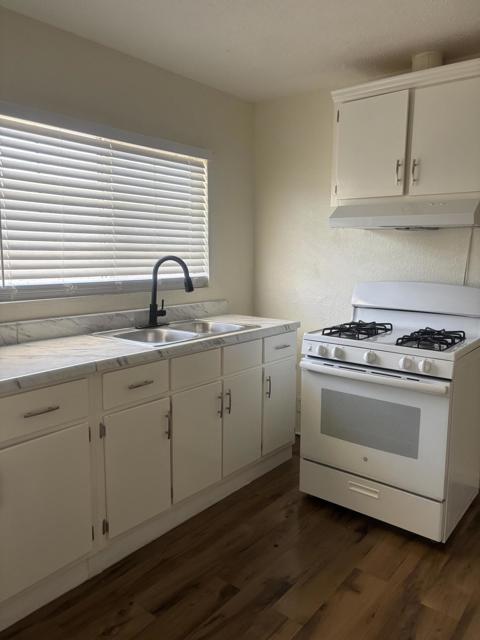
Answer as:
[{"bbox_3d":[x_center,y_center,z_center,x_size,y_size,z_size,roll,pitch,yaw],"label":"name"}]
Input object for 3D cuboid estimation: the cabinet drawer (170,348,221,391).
[{"bbox_3d":[-0.369,0.220,2.493,0.420,0.152,0.345,7,10,39],"label":"cabinet drawer"}]

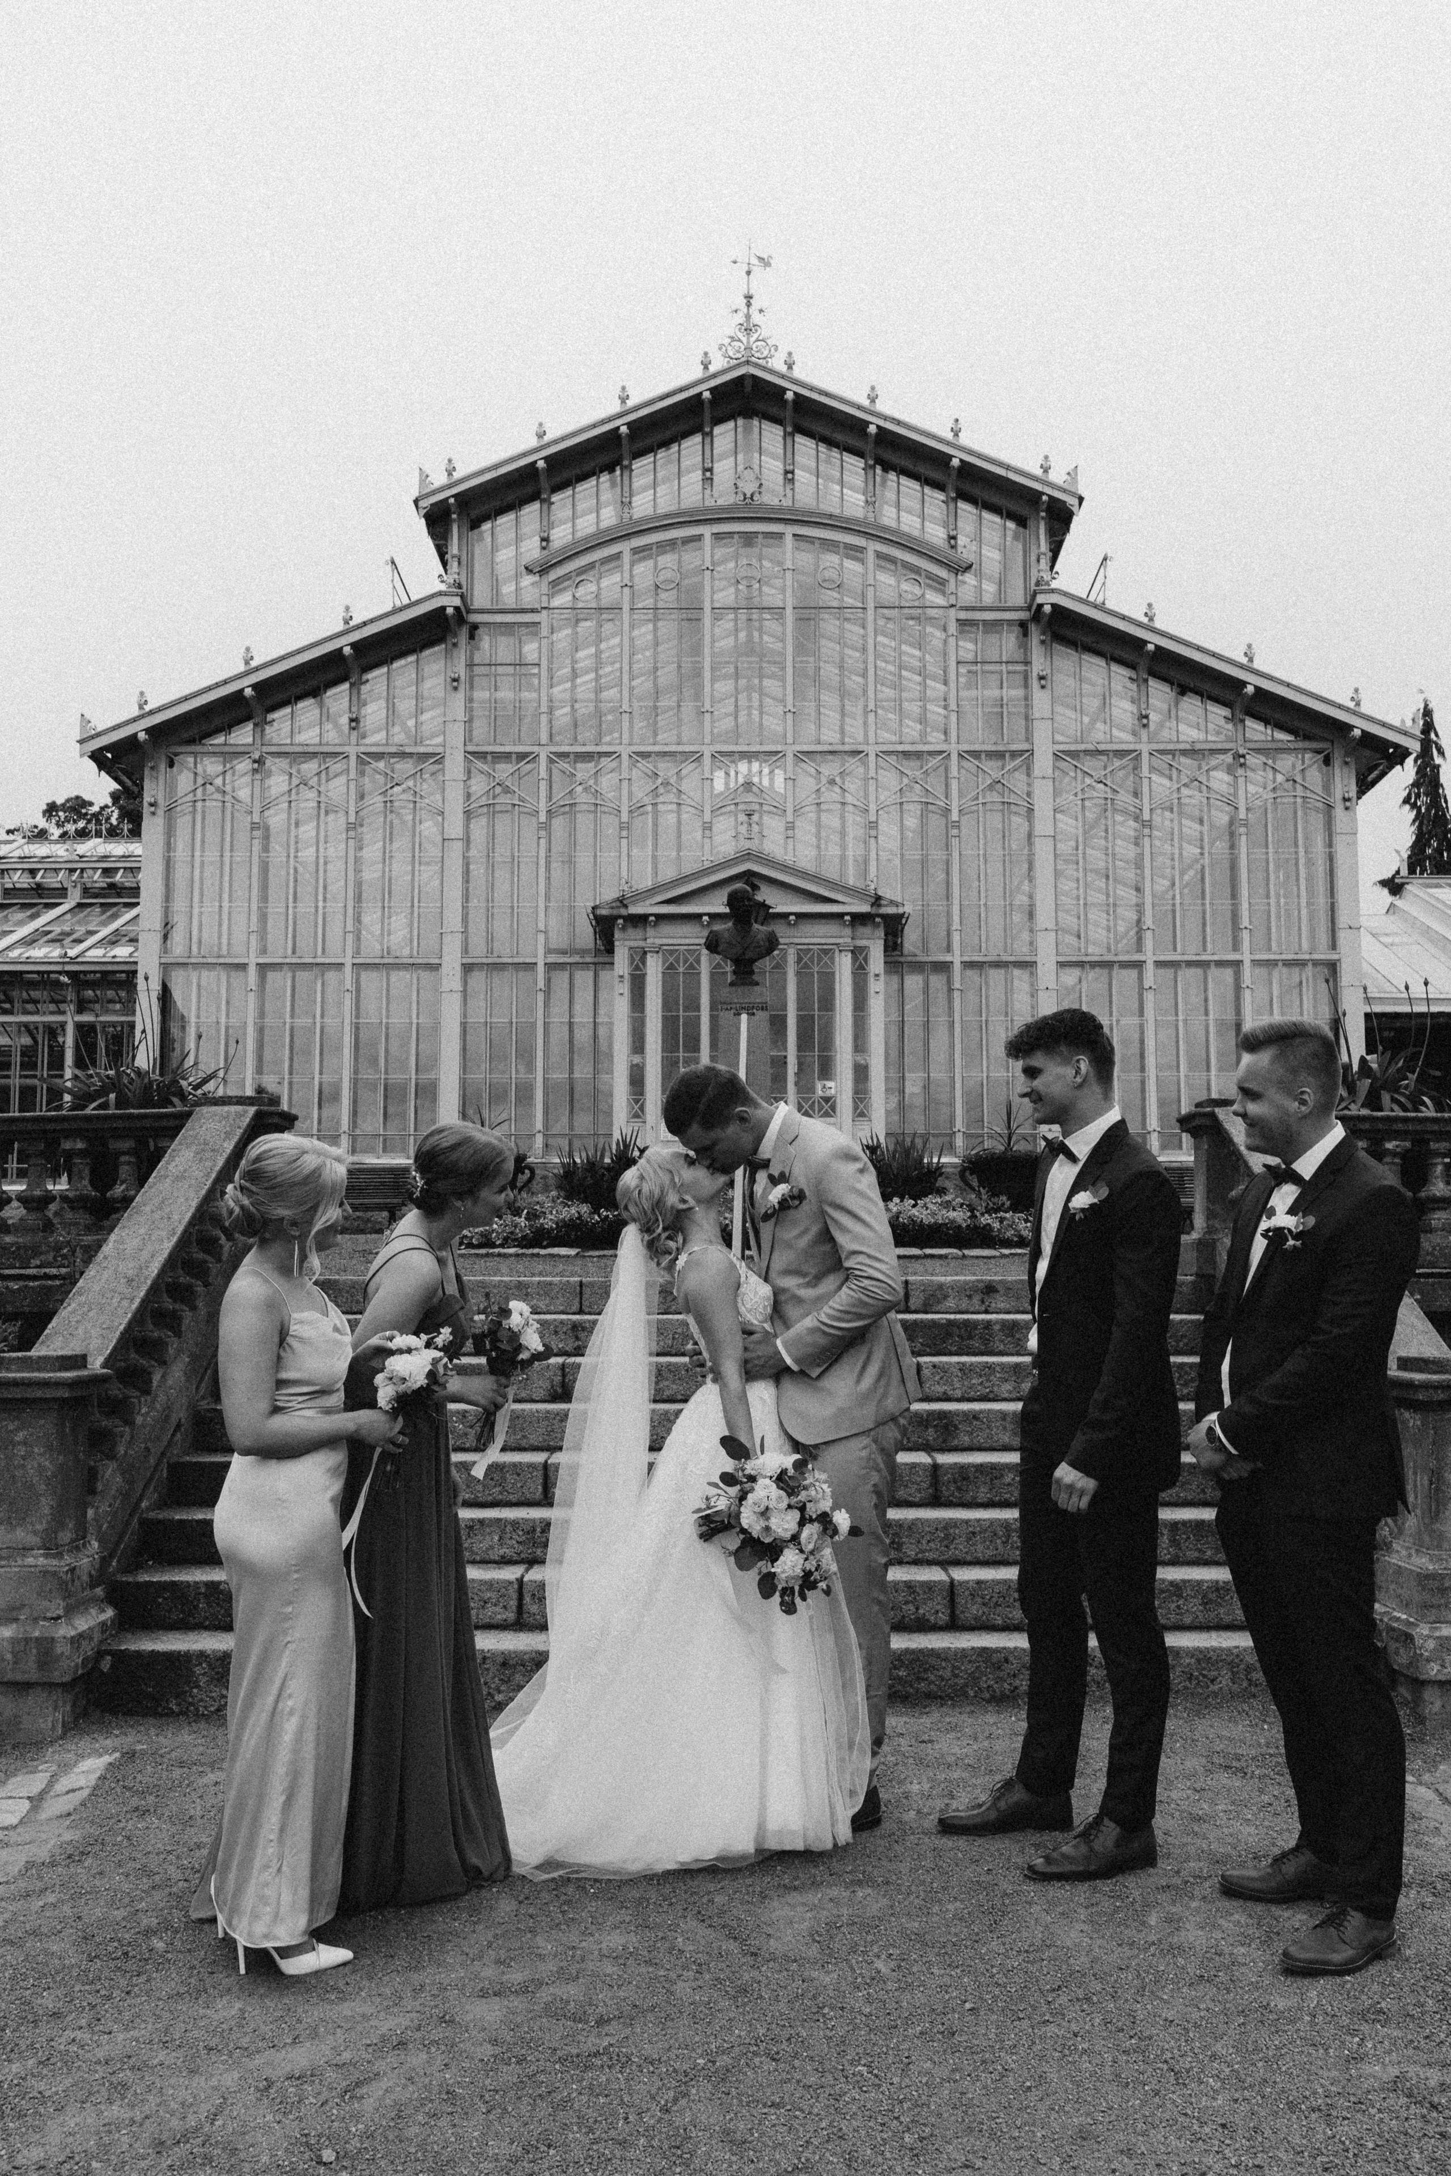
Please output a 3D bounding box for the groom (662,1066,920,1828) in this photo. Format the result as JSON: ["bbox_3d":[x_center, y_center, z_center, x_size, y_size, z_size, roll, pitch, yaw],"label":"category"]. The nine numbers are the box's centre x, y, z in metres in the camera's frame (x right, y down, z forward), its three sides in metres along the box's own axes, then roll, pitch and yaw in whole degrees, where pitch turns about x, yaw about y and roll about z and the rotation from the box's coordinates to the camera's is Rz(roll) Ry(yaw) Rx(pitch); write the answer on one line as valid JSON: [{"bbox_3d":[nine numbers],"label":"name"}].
[{"bbox_3d":[0.169,0.848,5.136,0.560,1.814,0.540,3,-7,-24],"label":"groom"}]

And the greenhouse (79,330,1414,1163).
[{"bbox_3d":[0.337,-3.433,34.436,17.319,11.091,14.000,0,-7,0],"label":"greenhouse"}]

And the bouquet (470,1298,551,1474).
[{"bbox_3d":[-0.464,0.642,4.576,0.180,0.368,0.170,-1,-7,10],"label":"bouquet"}]

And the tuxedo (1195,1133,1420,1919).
[{"bbox_3d":[1.171,0.831,4.232,0.420,1.516,0.550,3,-7,-24],"label":"tuxedo"}]

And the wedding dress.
[{"bbox_3d":[-0.102,0.929,4.905,0.880,1.599,0.750,-2,-7,13],"label":"wedding dress"}]

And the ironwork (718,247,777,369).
[{"bbox_3d":[0.308,-10.512,28.421,0.799,1.659,0.300,0,-7,0],"label":"ironwork"}]

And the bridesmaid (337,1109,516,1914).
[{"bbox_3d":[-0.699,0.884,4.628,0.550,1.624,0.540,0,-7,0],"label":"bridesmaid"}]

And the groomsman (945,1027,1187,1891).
[{"bbox_3d":[0.765,0.765,4.804,0.520,1.902,0.520,2,-7,-20],"label":"groomsman"}]

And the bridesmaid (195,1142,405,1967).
[{"bbox_3d":[-0.824,0.861,4.108,0.430,1.548,0.450,0,-7,4],"label":"bridesmaid"}]

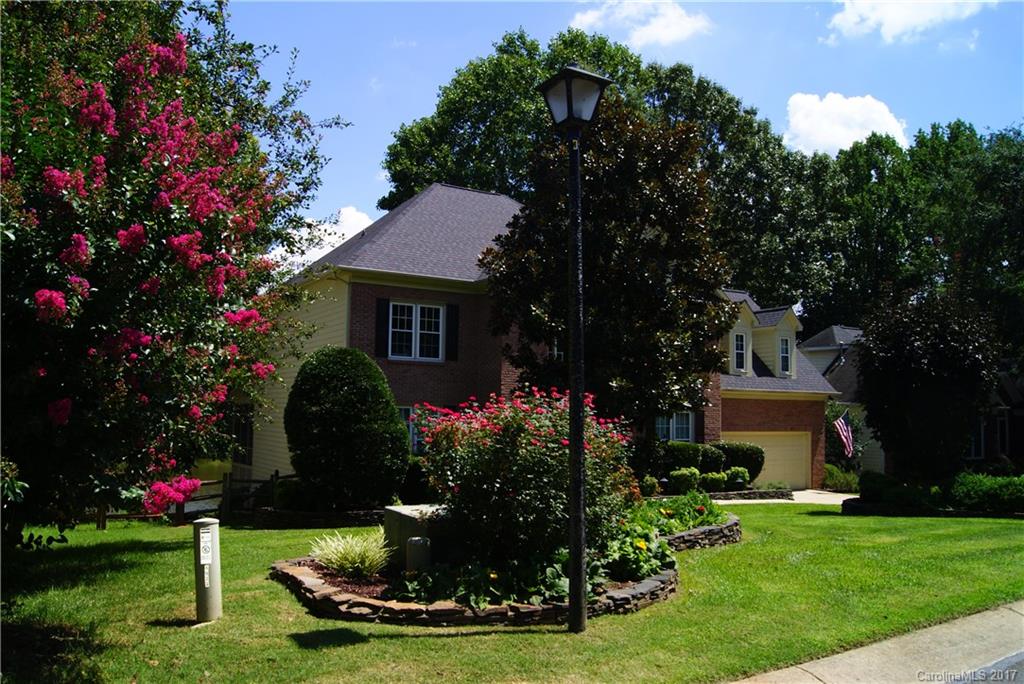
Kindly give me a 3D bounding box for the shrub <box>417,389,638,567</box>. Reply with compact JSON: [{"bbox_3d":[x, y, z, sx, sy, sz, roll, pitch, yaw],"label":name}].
[{"bbox_3d":[0.156,1.387,7.750,2.200,1.820,2.000,1,-5,1],"label":"shrub"}]

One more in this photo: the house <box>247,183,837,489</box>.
[{"bbox_3d":[1.710,0.044,28.807,20.200,10.900,11.800,4,-6,-33],"label":"house"}]

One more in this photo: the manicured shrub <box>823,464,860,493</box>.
[{"bbox_3d":[12.564,5.205,29.300,1.450,1.100,1.300,-1,-5,23],"label":"manicured shrub"}]

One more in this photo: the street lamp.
[{"bbox_3d":[0.496,0.024,5.902,0.390,4.270,0.390,4,-6,-33],"label":"street lamp"}]

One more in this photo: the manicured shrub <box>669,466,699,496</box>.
[{"bbox_3d":[5.567,4.470,24.800,1.020,0.920,1.000,0,-5,13],"label":"manicured shrub"}]

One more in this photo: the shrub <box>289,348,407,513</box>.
[{"bbox_3d":[-3.489,1.803,16.200,2.600,3.420,2.600,4,-6,-33],"label":"shrub"}]

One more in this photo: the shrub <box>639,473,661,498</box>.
[{"bbox_3d":[4.259,4.445,23.800,0.680,0.680,0.680,0,-5,10],"label":"shrub"}]

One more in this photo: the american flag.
[{"bbox_3d":[12.640,3.527,29.300,0.350,1.850,0.780,4,-6,-33],"label":"american flag"}]

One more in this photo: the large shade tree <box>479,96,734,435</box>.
[{"bbox_3d":[2.561,-1.230,20.297,6.700,10.990,6.400,0,-5,0],"label":"large shade tree"}]

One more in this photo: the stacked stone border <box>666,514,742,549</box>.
[{"bbox_3d":[2.696,2.714,10.935,2.000,0.360,0.900,4,-6,-33],"label":"stacked stone border"}]

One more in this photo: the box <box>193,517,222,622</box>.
[{"bbox_3d":[-2.259,1.688,5.700,0.190,0.770,0.190,-1,-5,-22],"label":"box"}]

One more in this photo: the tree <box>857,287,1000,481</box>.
[{"bbox_3d":[12.677,1.514,23.500,4.000,6.000,3.900,-1,-5,28],"label":"tree"}]

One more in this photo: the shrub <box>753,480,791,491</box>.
[{"bbox_3d":[8.882,4.946,26.300,1.300,0.420,0.900,0,-5,19],"label":"shrub"}]

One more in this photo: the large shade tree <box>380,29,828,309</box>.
[{"bbox_3d":[5.056,-5.275,42.000,23.500,24.300,19.000,1,-5,7],"label":"large shade tree"}]

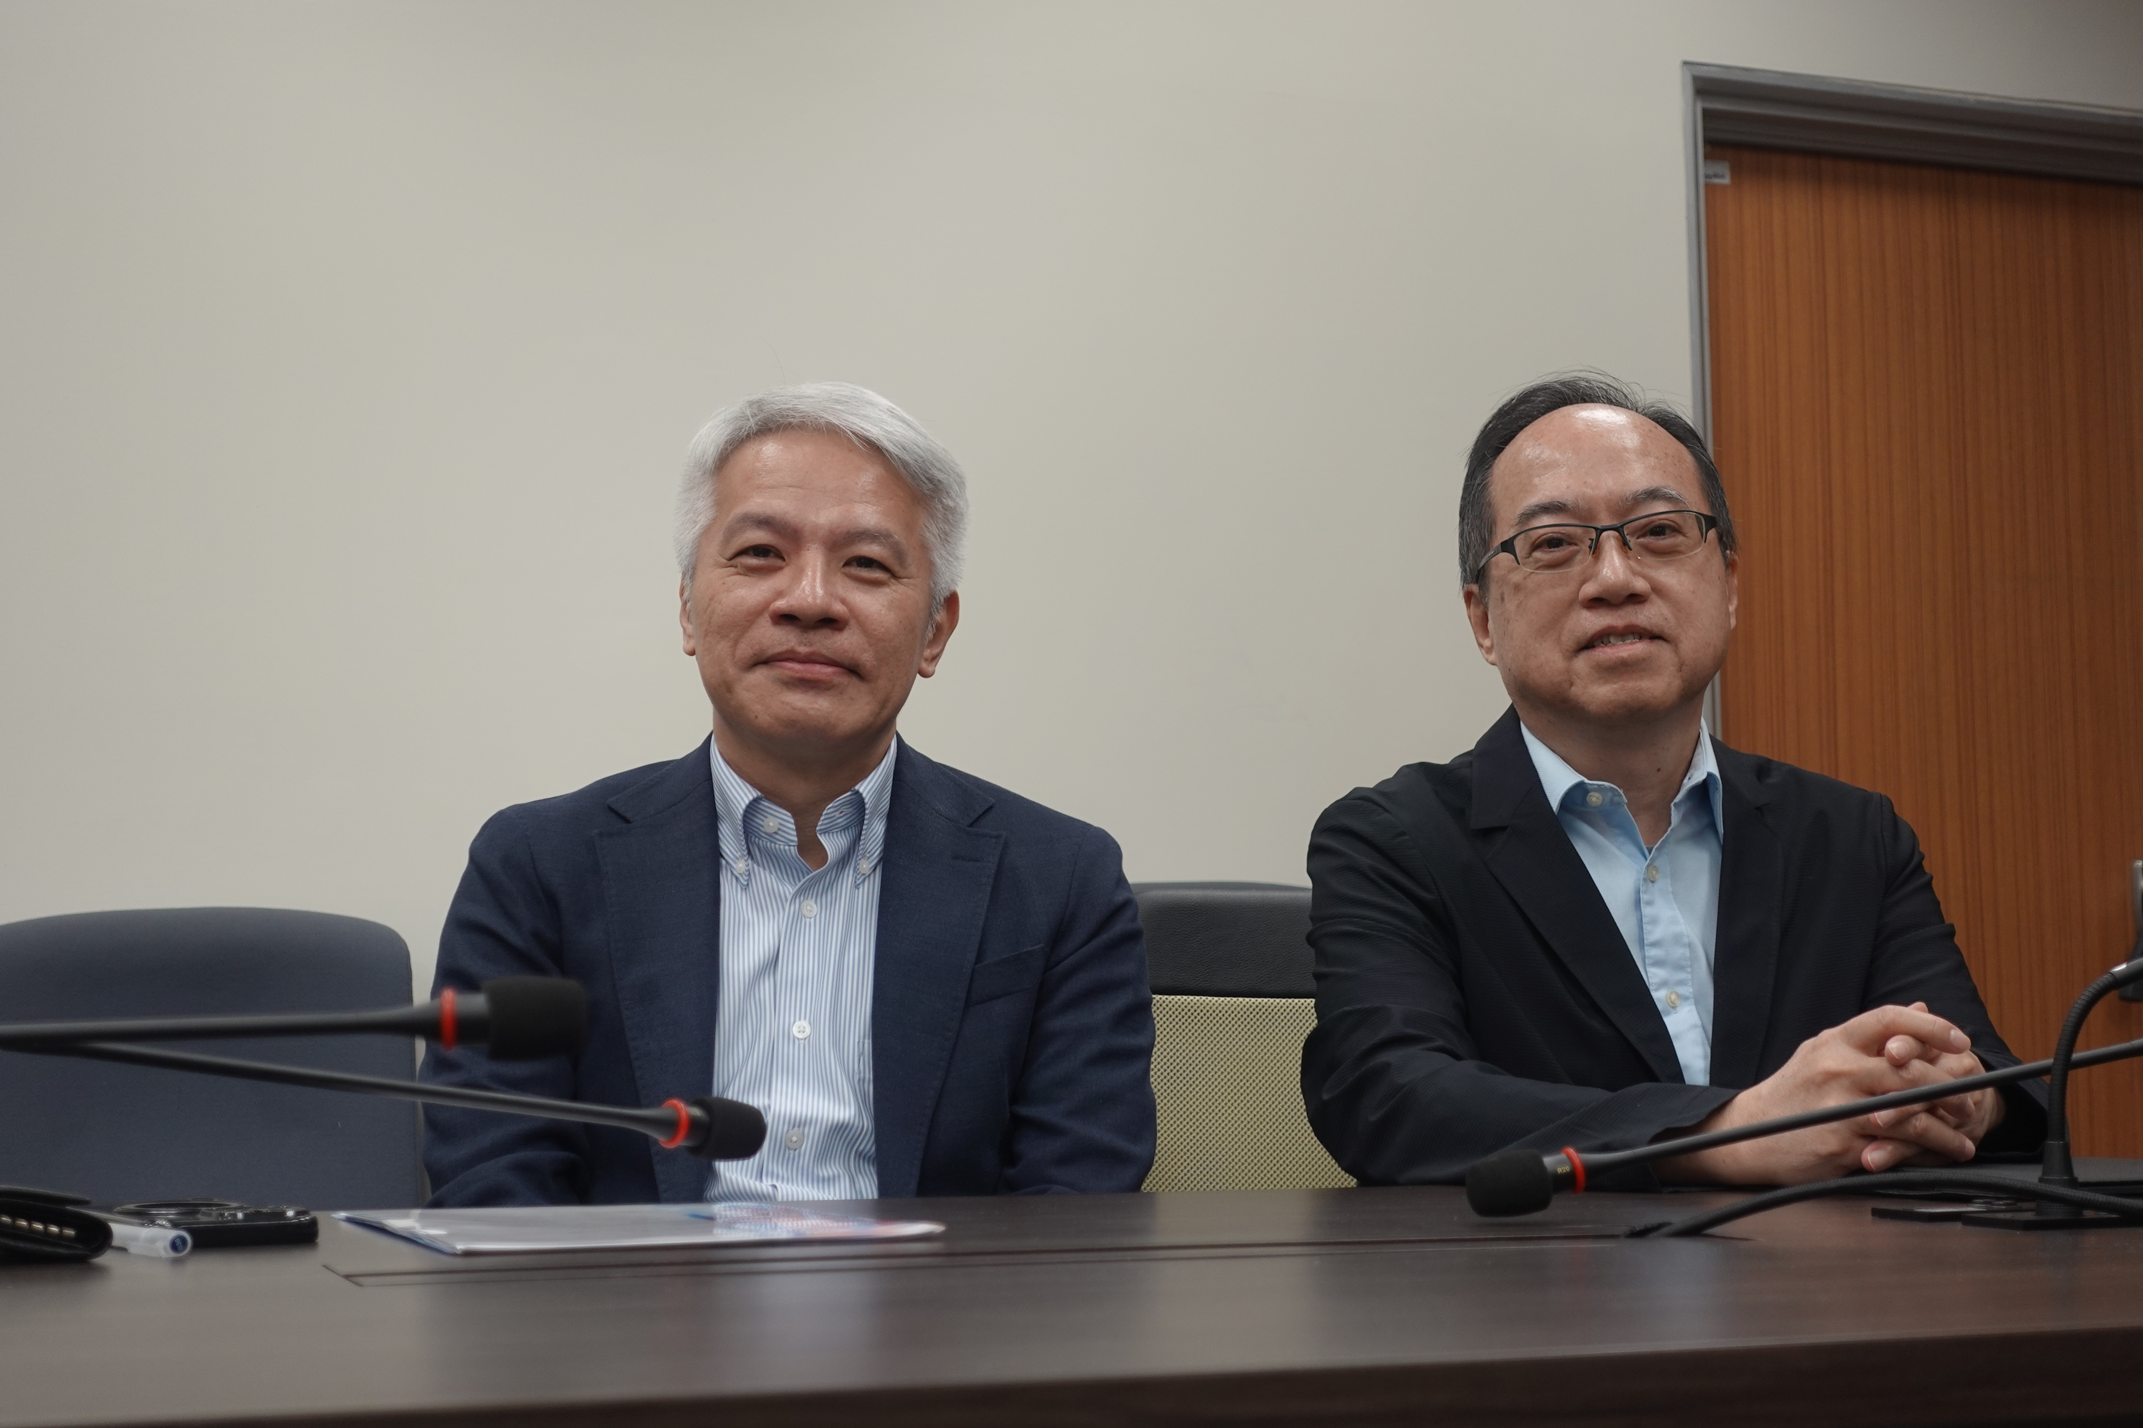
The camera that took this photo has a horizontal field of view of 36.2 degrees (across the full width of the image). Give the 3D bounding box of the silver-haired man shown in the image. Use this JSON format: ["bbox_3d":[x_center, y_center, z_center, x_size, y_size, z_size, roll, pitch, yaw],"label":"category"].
[{"bbox_3d":[-0.143,0.395,1.903,0.520,1.280,0.730,0,-6,-9],"label":"silver-haired man"}]

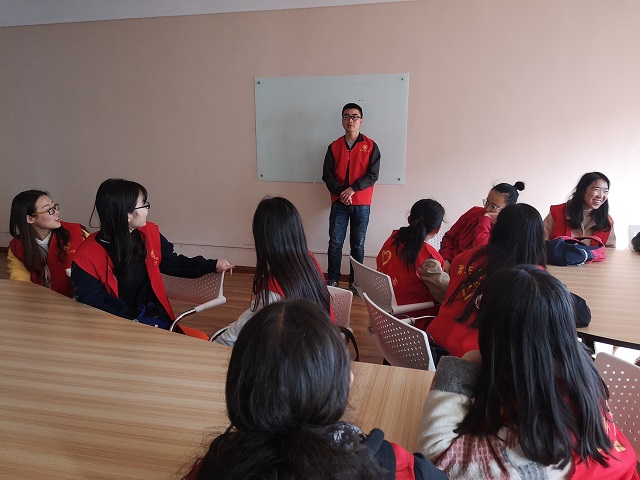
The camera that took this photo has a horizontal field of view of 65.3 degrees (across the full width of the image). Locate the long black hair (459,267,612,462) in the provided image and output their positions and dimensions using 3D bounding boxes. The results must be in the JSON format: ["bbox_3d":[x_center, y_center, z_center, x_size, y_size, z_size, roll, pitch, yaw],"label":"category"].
[{"bbox_3d":[0.430,0.247,1.040,0.300,0.410,0.260,-1,13,-7],"label":"long black hair"}]

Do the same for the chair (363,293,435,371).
[{"bbox_3d":[0.516,0.672,2.145,0.570,0.840,0.560,-5,14,-21],"label":"chair"}]

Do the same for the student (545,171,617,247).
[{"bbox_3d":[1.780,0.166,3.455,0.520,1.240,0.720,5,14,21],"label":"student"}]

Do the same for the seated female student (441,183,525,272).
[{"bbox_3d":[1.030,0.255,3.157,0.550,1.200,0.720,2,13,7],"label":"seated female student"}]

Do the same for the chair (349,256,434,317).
[{"bbox_3d":[0.489,0.518,2.763,0.560,0.830,0.560,-5,14,-22],"label":"chair"}]

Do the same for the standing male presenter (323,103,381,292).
[{"bbox_3d":[0.279,-0.367,4.661,0.530,1.740,0.330,2,13,7],"label":"standing male presenter"}]

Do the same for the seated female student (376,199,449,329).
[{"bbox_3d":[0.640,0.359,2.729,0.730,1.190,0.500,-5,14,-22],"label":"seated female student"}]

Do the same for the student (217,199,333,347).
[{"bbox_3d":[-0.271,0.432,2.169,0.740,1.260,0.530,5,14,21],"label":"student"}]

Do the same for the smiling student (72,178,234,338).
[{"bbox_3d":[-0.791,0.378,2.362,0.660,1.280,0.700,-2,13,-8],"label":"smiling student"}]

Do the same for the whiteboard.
[{"bbox_3d":[0.081,-1.053,4.797,1.500,1.000,0.030,4,13,15],"label":"whiteboard"}]

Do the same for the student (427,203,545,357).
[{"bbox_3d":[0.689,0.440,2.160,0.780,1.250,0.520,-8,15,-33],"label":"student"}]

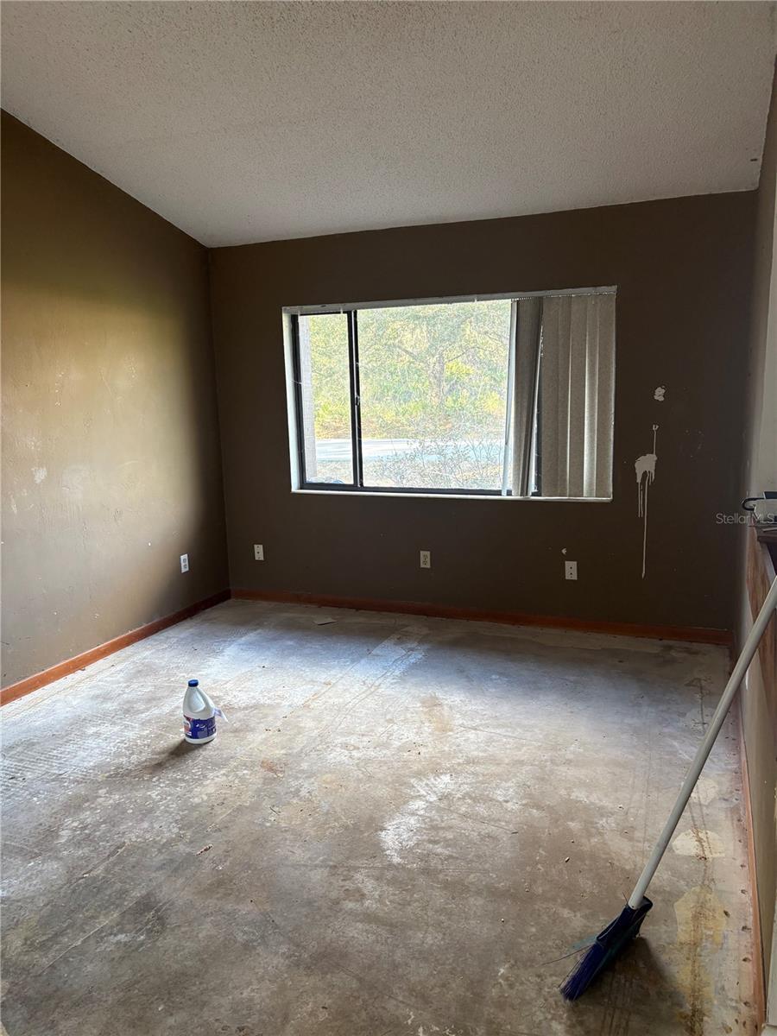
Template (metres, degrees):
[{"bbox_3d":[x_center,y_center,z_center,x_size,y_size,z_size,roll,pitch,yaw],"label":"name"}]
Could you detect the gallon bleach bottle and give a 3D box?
[{"bbox_3d":[-0.836,0.850,3.448,0.155,0.268,0.142,-5,11,-21],"label":"gallon bleach bottle"}]

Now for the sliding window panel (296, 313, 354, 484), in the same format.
[{"bbox_3d":[-0.428,-0.801,5.301,0.411,1.145,0.050,3,11,22],"label":"sliding window panel"}]

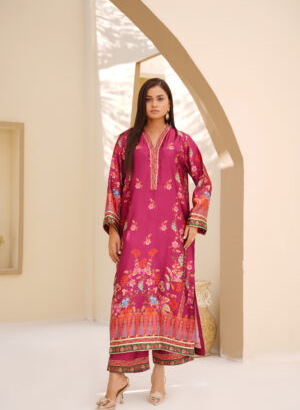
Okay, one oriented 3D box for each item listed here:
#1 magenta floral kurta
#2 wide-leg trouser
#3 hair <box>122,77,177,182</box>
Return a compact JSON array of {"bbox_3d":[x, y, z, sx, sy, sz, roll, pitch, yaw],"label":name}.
[{"bbox_3d":[0.040,0.185,4.000,0.560,1.240,0.360,0,-1,10],"label":"magenta floral kurta"},{"bbox_3d":[0.010,0.420,3.980,0.460,0.930,0.360,0,-1,9],"label":"wide-leg trouser"},{"bbox_3d":[0.000,-0.400,4.000,0.280,0.555,0.280,0,-1,6],"label":"hair"}]

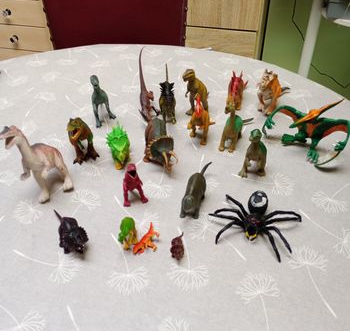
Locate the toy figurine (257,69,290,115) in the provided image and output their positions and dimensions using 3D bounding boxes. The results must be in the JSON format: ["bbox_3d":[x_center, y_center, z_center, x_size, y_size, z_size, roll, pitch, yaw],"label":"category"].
[{"bbox_3d":[0.206,-0.158,0.791,0.047,0.086,0.097,27,47,30],"label":"toy figurine"}]

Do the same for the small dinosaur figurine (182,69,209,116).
[{"bbox_3d":[0.053,-0.188,0.900,0.053,0.114,0.127,23,45,26],"label":"small dinosaur figurine"}]

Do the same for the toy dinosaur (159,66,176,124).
[{"bbox_3d":[-0.017,-0.154,0.807,0.039,0.067,0.146,-4,40,-4],"label":"toy dinosaur"}]

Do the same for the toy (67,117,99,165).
[{"bbox_3d":[-0.158,-0.058,0.672,0.049,0.095,0.112,2,40,4],"label":"toy"}]

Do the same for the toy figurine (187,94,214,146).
[{"bbox_3d":[0.058,-0.110,0.812,0.055,0.105,0.121,11,41,14],"label":"toy figurine"}]

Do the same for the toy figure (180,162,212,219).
[{"bbox_3d":[0.043,0.037,0.673,0.038,0.056,0.132,11,41,14],"label":"toy figure"}]

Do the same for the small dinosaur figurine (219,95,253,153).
[{"bbox_3d":[0.133,-0.108,0.794,0.047,0.123,0.132,16,42,19],"label":"small dinosaur figurine"}]

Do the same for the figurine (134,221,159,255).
[{"bbox_3d":[-0.041,0.101,0.535,0.028,0.021,0.052,13,42,17],"label":"figurine"}]

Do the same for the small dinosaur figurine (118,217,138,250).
[{"bbox_3d":[-0.063,0.094,0.529,0.022,0.042,0.049,18,43,21],"label":"small dinosaur figurine"}]

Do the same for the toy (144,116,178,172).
[{"bbox_3d":[-0.034,-0.057,0.770,0.060,0.079,0.163,-10,40,-11],"label":"toy"}]

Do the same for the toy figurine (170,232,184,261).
[{"bbox_3d":[0.006,0.125,0.591,0.022,0.025,0.050,2,40,3],"label":"toy figurine"}]

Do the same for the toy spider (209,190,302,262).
[{"bbox_3d":[0.115,0.078,0.542,0.135,0.045,0.103,11,41,14],"label":"toy spider"}]

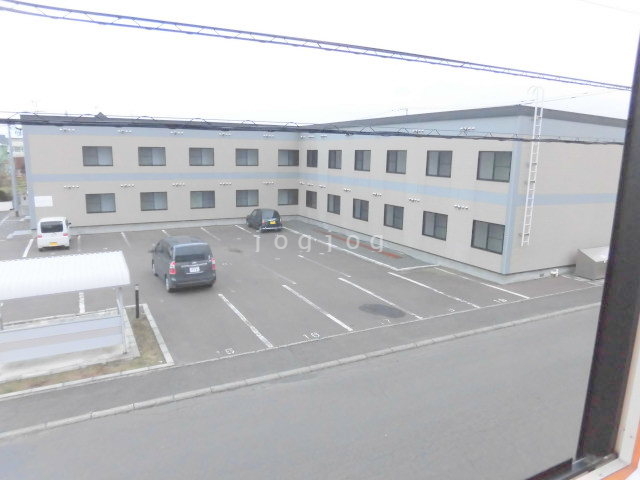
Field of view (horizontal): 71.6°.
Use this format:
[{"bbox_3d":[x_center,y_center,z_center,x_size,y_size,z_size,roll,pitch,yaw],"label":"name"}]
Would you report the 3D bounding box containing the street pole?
[{"bbox_3d":[-23.579,-5.344,34.096,0.280,7.100,0.280,-5,12,-28],"label":"street pole"}]

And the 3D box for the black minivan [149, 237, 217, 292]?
[{"bbox_3d":[-5.657,0.733,18.079,1.710,1.840,4.550,-5,12,-28],"label":"black minivan"}]

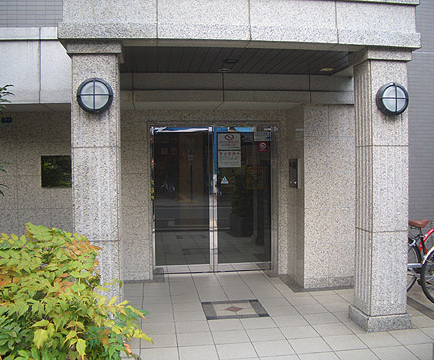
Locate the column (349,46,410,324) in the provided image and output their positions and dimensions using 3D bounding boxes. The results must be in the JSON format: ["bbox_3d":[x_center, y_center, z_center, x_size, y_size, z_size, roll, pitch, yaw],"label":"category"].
[{"bbox_3d":[1.461,0.096,4.323,0.408,2.419,0.408,-1,2,-7],"label":"column"}]

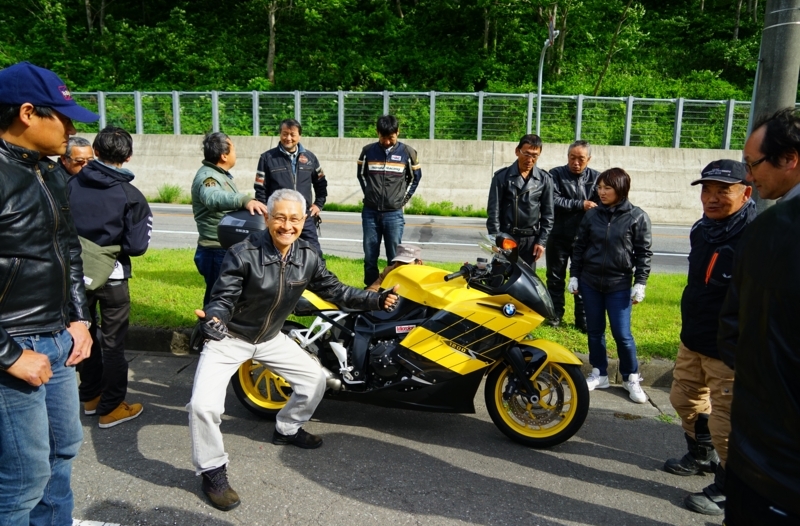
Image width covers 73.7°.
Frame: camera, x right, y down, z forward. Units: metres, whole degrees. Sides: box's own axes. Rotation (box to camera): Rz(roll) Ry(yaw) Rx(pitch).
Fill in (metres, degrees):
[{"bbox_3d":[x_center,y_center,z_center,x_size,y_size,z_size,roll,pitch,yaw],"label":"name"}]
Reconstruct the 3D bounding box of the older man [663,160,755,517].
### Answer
[{"bbox_3d":[1.570,0.333,2.553,0.450,1.620,0.520,-4,10,-28],"label":"older man"}]

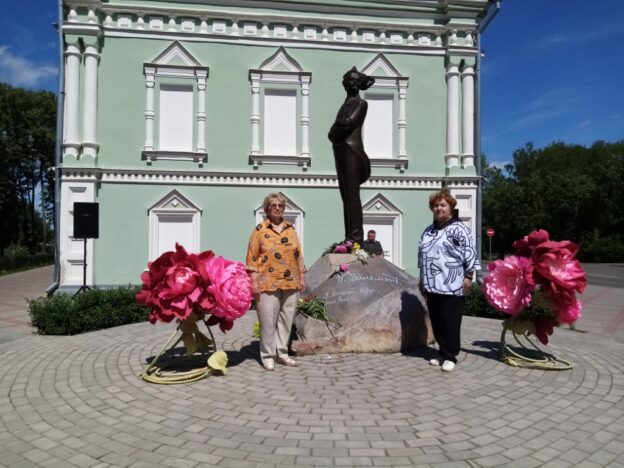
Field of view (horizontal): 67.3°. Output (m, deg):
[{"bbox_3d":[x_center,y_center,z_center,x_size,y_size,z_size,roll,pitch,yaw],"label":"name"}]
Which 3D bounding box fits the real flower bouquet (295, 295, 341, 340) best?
[{"bbox_3d":[0.060,0.912,5.120,0.470,0.440,0.340,0,-2,0],"label":"real flower bouquet"}]

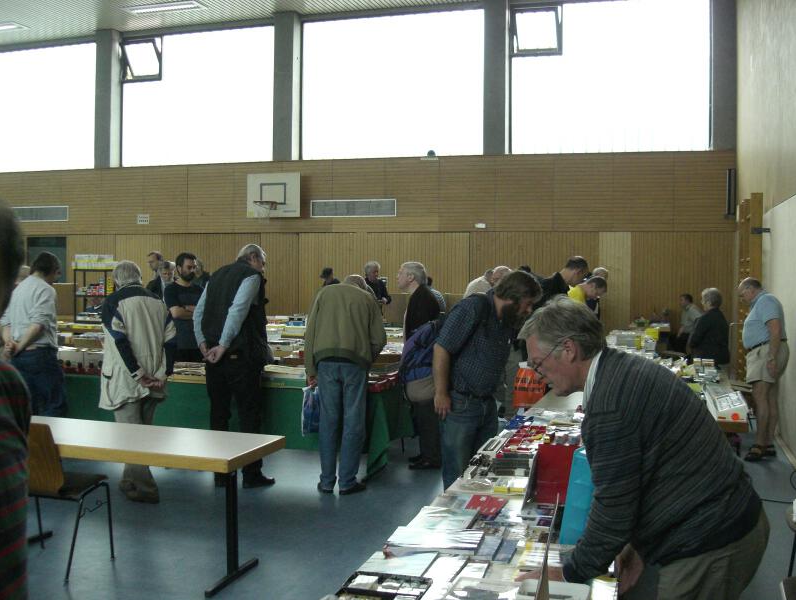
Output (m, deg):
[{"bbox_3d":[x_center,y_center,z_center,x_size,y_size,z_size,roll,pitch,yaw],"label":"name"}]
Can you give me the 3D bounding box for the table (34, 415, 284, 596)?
[{"bbox_3d":[-1.631,1.147,5.054,1.830,0.725,0.680,1,2,18],"label":"table"}]

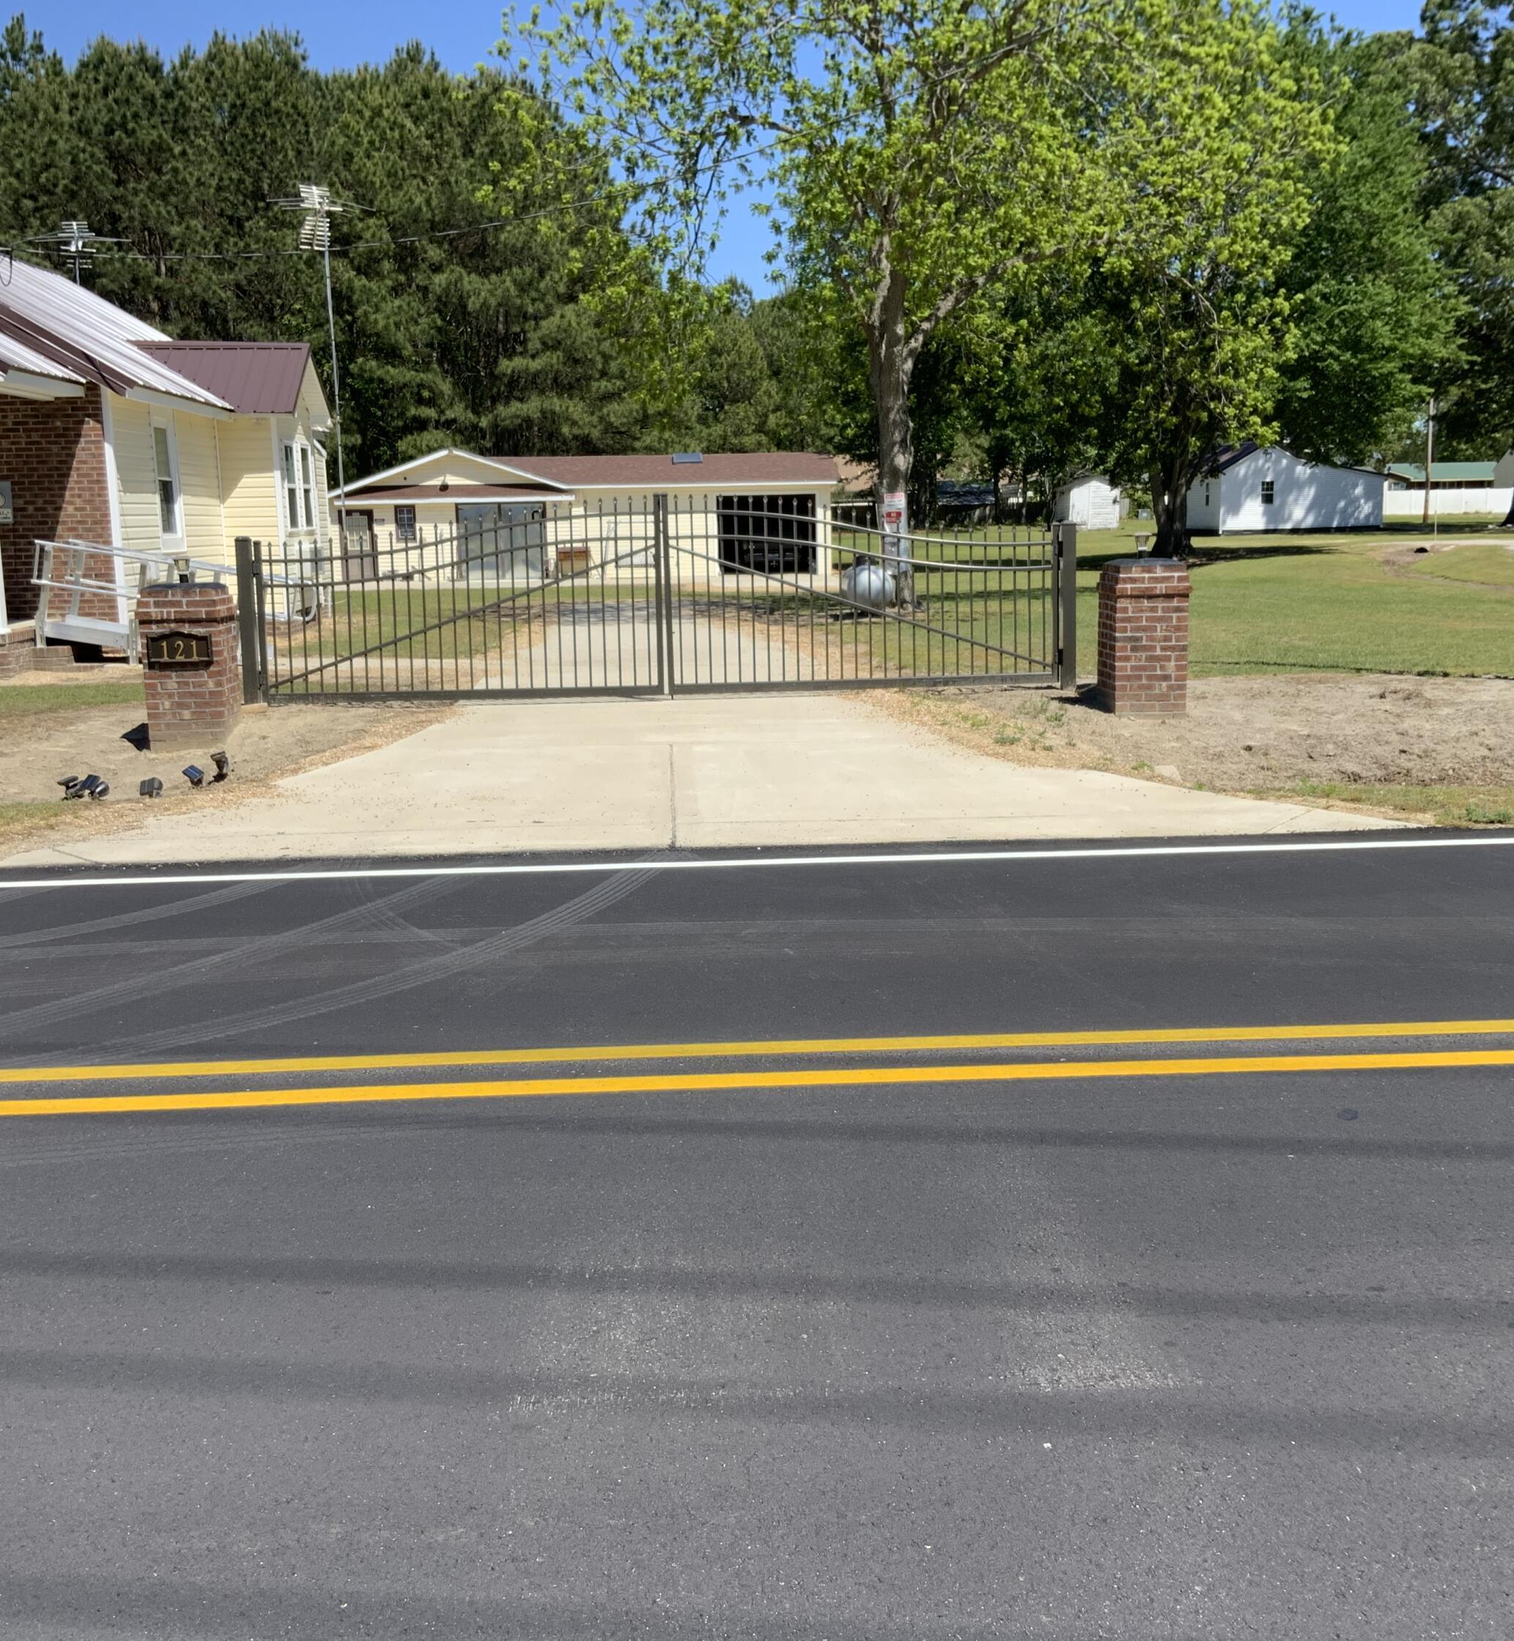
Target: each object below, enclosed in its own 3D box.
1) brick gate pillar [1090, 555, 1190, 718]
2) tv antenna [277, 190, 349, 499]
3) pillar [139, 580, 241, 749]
[{"bbox_3d":[2.706,-1.295,12.866,0.540,1.040,0.540,-2,10,-4],"label":"brick gate pillar"},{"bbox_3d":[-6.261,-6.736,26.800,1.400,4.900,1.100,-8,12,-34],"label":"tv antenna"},{"bbox_3d":[-3.801,-1.053,12.345,0.550,1.080,0.550,-2,10,-6],"label":"pillar"}]

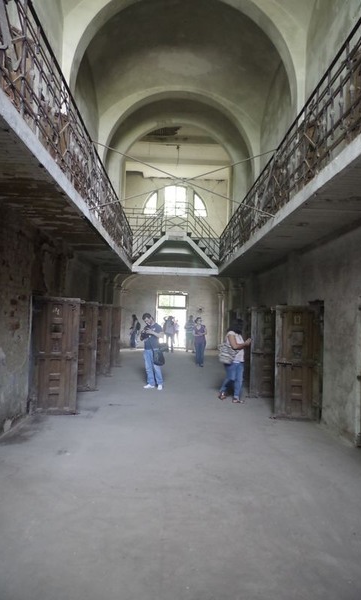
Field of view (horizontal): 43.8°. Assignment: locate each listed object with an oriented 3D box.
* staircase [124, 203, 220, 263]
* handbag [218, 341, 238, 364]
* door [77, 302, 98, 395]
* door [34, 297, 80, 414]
[{"bbox_3d":[-0.129,-1.865,14.279,2.690,2.100,0.800,2,-2,-1],"label":"staircase"},{"bbox_3d":[0.949,1.044,8.875,0.360,0.440,0.180,1,-2,24],"label":"handbag"},{"bbox_3d":[-2.111,0.991,9.590,0.735,1.900,0.070,3,-2,-21],"label":"door"},{"bbox_3d":[-2.040,0.911,7.402,0.735,1.900,0.070,2,-2,-5],"label":"door"}]

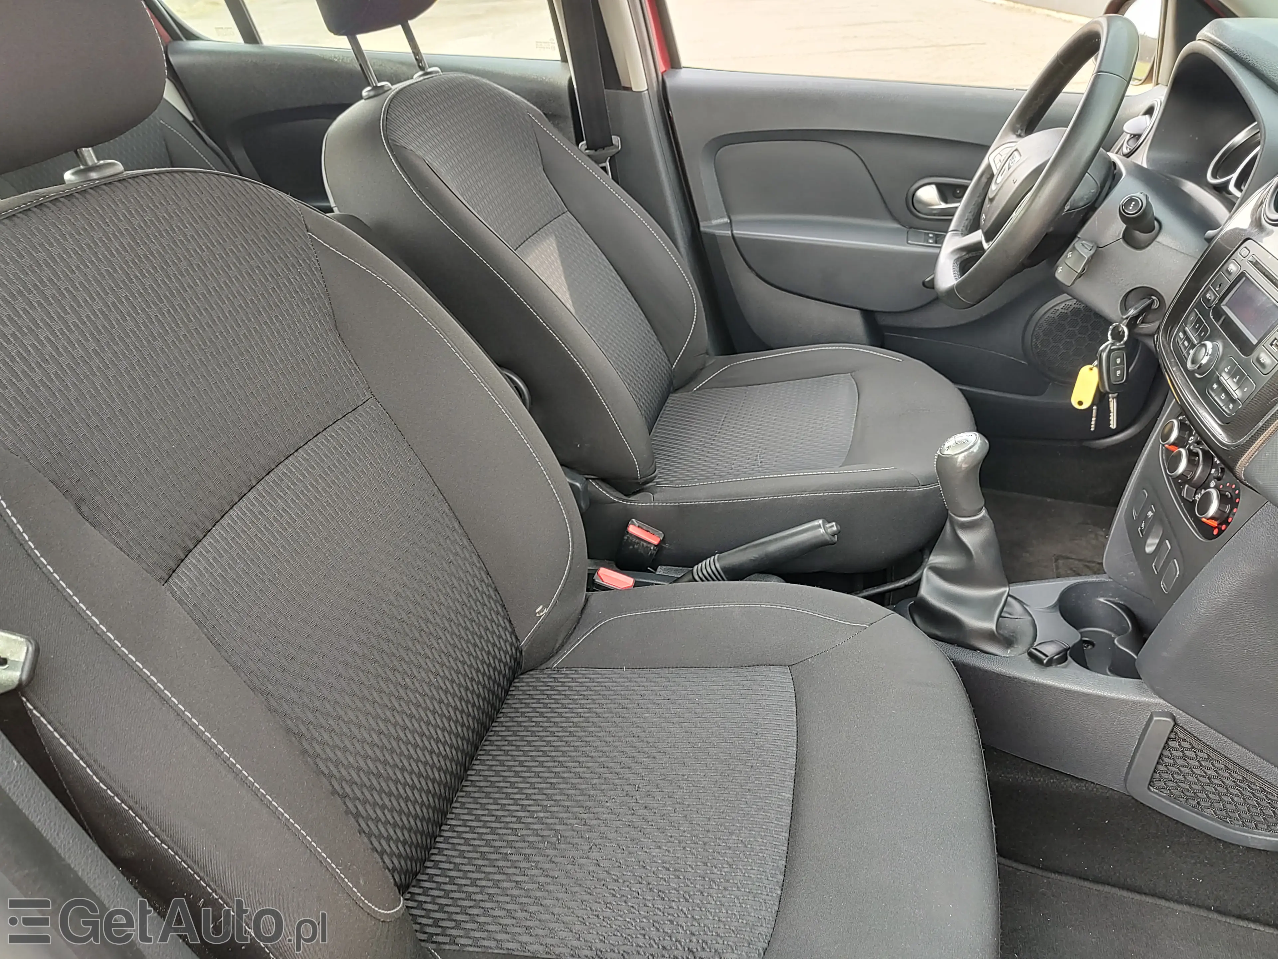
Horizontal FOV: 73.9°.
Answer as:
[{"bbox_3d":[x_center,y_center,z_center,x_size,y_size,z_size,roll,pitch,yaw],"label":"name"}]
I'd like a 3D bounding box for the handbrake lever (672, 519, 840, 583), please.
[{"bbox_3d":[0.140,0.100,1.074,0.255,0.050,0.042,-21,24,27],"label":"handbrake lever"}]

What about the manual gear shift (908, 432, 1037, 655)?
[{"bbox_3d":[0.400,0.072,0.975,0.145,0.255,0.110,6,33,13],"label":"manual gear shift"}]

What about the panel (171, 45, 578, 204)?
[{"bbox_3d":[-0.459,-0.515,1.689,0.870,0.630,0.110,6,33,13],"label":"panel"}]

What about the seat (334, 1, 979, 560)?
[{"bbox_3d":[0.020,-0.333,1.252,0.970,0.950,0.520,6,33,13],"label":"seat"}]

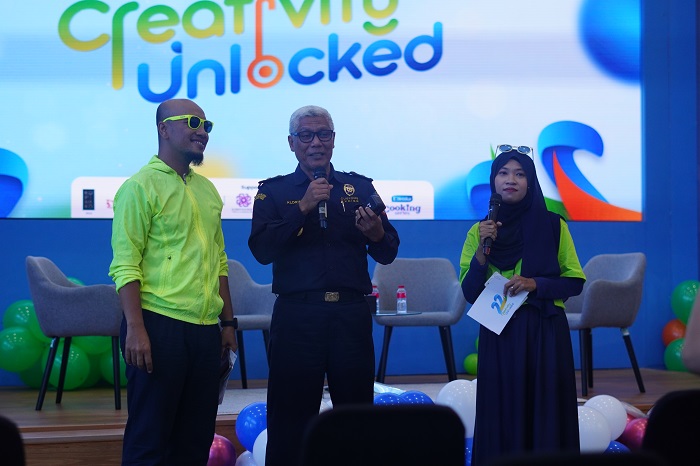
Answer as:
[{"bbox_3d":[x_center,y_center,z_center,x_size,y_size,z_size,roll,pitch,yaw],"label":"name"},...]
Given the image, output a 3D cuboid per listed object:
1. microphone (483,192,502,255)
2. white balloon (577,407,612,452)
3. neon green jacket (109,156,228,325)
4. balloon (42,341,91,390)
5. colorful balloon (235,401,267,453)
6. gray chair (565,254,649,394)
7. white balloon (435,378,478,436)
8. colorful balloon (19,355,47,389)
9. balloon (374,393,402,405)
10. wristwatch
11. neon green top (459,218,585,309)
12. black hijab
[{"bbox_3d":[0.553,-0.035,5.680,0.050,0.257,0.050,8,-19,2],"label":"microphone"},{"bbox_3d":[1.143,0.988,7.150,0.275,0.285,0.275,0,-1,0],"label":"white balloon"},{"bbox_3d":[-0.679,0.028,5.450,0.530,0.630,0.320,0,-1,-43],"label":"neon green jacket"},{"bbox_3d":[-1.741,0.814,8.950,0.290,0.295,0.290,0,-1,0],"label":"balloon"},{"bbox_3d":[-0.451,0.974,7.300,0.245,0.250,0.245,0,-1,0],"label":"colorful balloon"},{"bbox_3d":[1.435,0.540,8.710,0.560,0.820,0.600,1,-2,-32],"label":"gray chair"},{"bbox_3d":[0.559,0.861,7.150,0.275,0.290,0.275,0,-1,0],"label":"white balloon"},{"bbox_3d":[-1.946,0.850,9.200,0.280,0.285,0.280,0,-1,0],"label":"colorful balloon"},{"bbox_3d":[0.197,0.905,7.250,0.210,0.220,0.210,0,-1,0],"label":"balloon"},{"bbox_3d":[-0.439,0.331,5.320,0.063,0.040,0.065,0,-1,2],"label":"wristwatch"},{"bbox_3d":[0.630,0.115,5.400,0.470,0.360,0.280,-1,-1,14],"label":"neon green top"},{"bbox_3d":[0.700,-0.002,5.850,0.330,0.650,0.300,0,-1,10],"label":"black hijab"}]

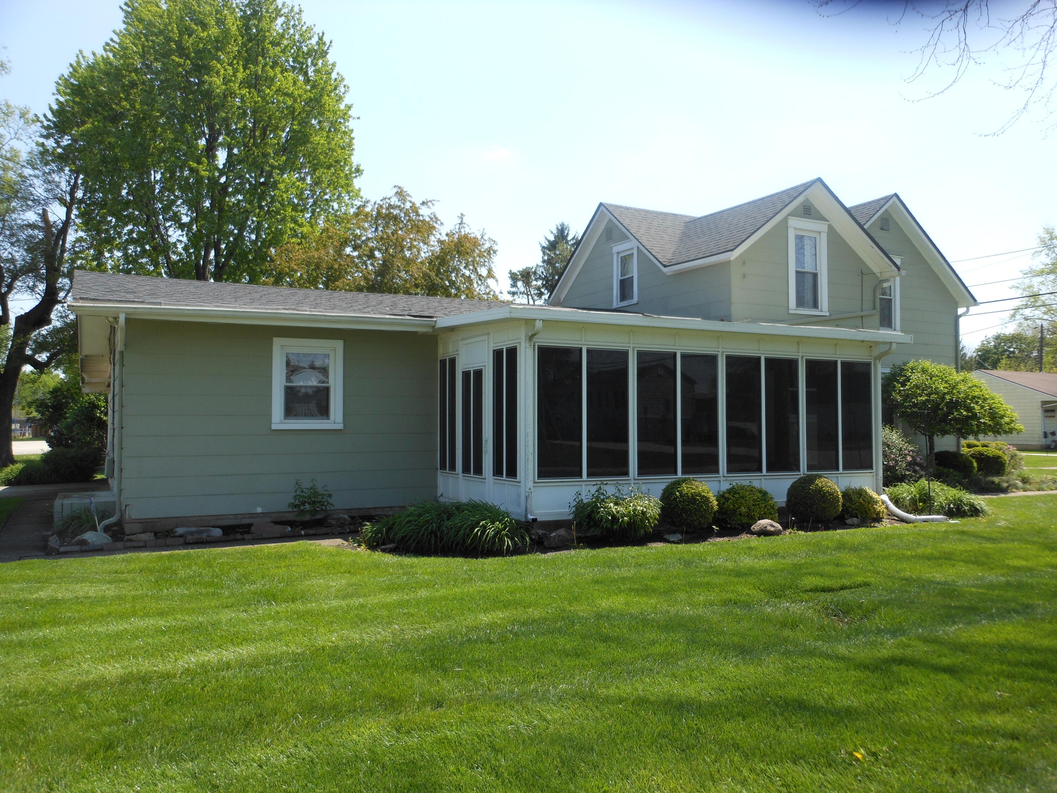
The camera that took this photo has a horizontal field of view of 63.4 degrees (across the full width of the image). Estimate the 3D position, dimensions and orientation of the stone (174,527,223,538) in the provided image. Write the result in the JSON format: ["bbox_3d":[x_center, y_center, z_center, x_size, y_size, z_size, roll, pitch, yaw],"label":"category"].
[{"bbox_3d":[-4.258,1.761,11.050,0.610,0.160,0.300,1,-2,-26],"label":"stone"}]

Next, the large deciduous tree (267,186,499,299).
[{"bbox_3d":[-5.099,-2.366,30.000,8.142,9.953,8.000,0,-2,-10],"label":"large deciduous tree"}]

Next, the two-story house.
[{"bbox_3d":[2.025,-1.523,18.712,21.100,7.250,11.800,1,-2,-28],"label":"two-story house"}]

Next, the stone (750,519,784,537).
[{"bbox_3d":[3.176,1.751,11.400,0.460,0.230,0.340,1,-2,-26],"label":"stone"}]

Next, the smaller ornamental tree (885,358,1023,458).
[{"bbox_3d":[8.120,0.641,16.491,2.900,2.750,2.800,1,-2,-26],"label":"smaller ornamental tree"}]

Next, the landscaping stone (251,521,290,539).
[{"bbox_3d":[-3.471,1.788,11.500,0.520,0.230,0.320,1,-2,-26],"label":"landscaping stone"}]

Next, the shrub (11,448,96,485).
[{"bbox_3d":[-12.186,1.785,22.000,2.200,0.970,1.500,1,-2,-26],"label":"shrub"}]

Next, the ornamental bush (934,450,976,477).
[{"bbox_3d":[10.864,1.764,21.800,1.053,0.770,1.080,-1,-2,26],"label":"ornamental bush"}]

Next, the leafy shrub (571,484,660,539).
[{"bbox_3d":[1.136,1.502,11.200,1.157,0.699,0.980,1,-2,-28],"label":"leafy shrub"}]

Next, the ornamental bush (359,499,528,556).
[{"bbox_3d":[-1.029,1.563,10.500,2.028,0.540,1.350,0,-2,6],"label":"ornamental bush"}]

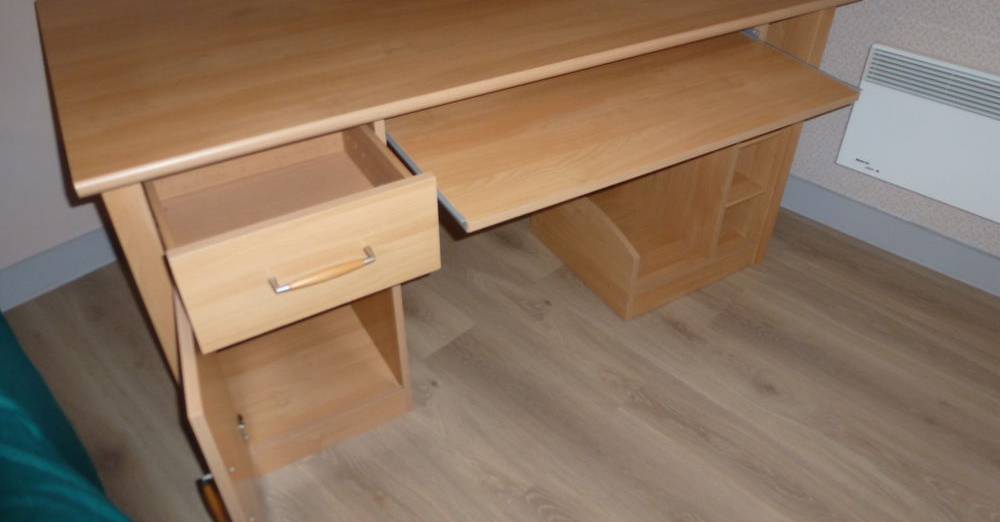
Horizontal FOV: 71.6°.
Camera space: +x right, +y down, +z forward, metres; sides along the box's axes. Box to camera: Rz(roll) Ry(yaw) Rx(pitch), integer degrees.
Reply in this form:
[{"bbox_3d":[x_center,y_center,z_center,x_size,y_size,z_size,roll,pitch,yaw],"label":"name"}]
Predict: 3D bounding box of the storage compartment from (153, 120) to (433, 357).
[{"bbox_3d":[-0.328,-0.100,1.038,0.345,0.163,0.414,-20,44,-24],"label":"storage compartment"}]

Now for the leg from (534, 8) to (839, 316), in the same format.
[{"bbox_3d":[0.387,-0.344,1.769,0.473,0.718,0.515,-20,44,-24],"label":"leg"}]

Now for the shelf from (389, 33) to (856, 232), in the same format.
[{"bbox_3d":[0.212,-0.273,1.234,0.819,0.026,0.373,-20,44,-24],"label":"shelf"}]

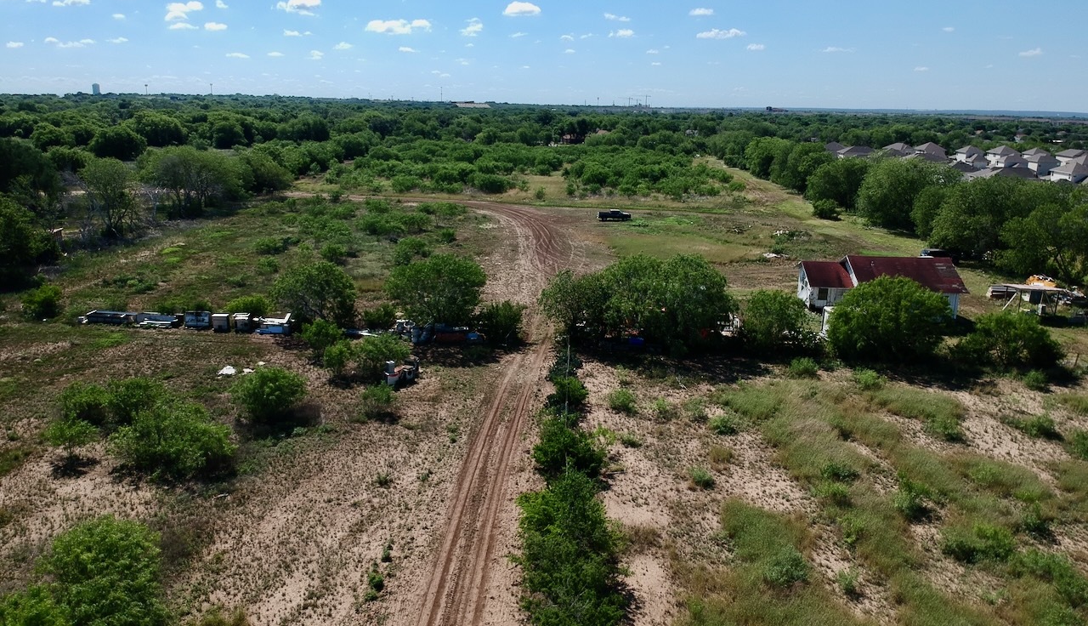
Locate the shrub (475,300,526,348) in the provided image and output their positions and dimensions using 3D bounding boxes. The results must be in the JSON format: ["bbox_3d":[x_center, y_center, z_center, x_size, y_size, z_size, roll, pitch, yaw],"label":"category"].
[{"bbox_3d":[-3.389,0.805,62.040,3.890,3.400,3.690,0,15,-3],"label":"shrub"}]

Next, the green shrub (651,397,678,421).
[{"bbox_3d":[7.802,6.106,50.877,1.418,1.266,1.347,3,15,9],"label":"green shrub"}]

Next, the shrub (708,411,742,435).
[{"bbox_3d":[10.544,6.475,45.869,1.830,1.200,1.740,5,15,14],"label":"shrub"}]

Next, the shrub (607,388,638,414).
[{"bbox_3d":[4.917,5.472,48.872,1.840,1.420,1.840,3,15,6],"label":"shrub"}]

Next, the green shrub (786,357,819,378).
[{"bbox_3d":[18.793,3.946,57.095,2.358,1.236,2.358,6,16,19],"label":"green shrub"}]

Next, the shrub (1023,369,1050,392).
[{"bbox_3d":[35.927,4.838,57.293,1.525,1.311,1.448,11,18,32],"label":"shrub"}]

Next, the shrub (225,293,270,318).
[{"bbox_3d":[-25.905,-0.483,68.790,3.770,2.296,3.393,-5,16,-21],"label":"shrub"}]

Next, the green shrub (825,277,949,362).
[{"bbox_3d":[26.100,0.386,59.499,8.440,6.430,7.600,8,16,24],"label":"green shrub"}]

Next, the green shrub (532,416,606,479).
[{"bbox_3d":[1.335,6.971,41.360,3.799,2.902,3.609,2,15,2],"label":"green shrub"}]

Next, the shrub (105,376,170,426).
[{"bbox_3d":[-24.140,5.188,46.728,3.339,2.740,3.339,-7,17,-28],"label":"shrub"}]

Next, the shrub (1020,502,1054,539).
[{"bbox_3d":[23.506,9.819,37.392,1.257,1.531,1.194,11,18,34],"label":"shrub"}]

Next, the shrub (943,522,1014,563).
[{"bbox_3d":[19.801,10.360,35.847,2.953,1.163,2.214,10,17,31],"label":"shrub"}]

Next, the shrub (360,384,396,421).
[{"bbox_3d":[-10.057,5.248,47.798,2.120,1.940,2.120,-2,15,-12],"label":"shrub"}]

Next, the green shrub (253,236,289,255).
[{"bbox_3d":[-35.793,-8.856,102.685,4.110,2.125,3.699,-4,16,-19],"label":"green shrub"}]

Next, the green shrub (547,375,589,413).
[{"bbox_3d":[1.618,4.987,49.039,2.330,2.170,2.220,1,15,2],"label":"green shrub"}]

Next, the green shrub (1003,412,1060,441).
[{"bbox_3d":[28.566,6.632,45.924,2.600,1.430,1.950,11,18,33],"label":"green shrub"}]

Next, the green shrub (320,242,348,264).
[{"bbox_3d":[-25.292,-7.290,94.511,3.164,2.243,3.164,-3,15,-15],"label":"green shrub"}]

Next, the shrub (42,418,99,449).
[{"bbox_3d":[-26.244,6.963,43.514,2.589,2.314,2.330,-9,18,-32],"label":"shrub"}]

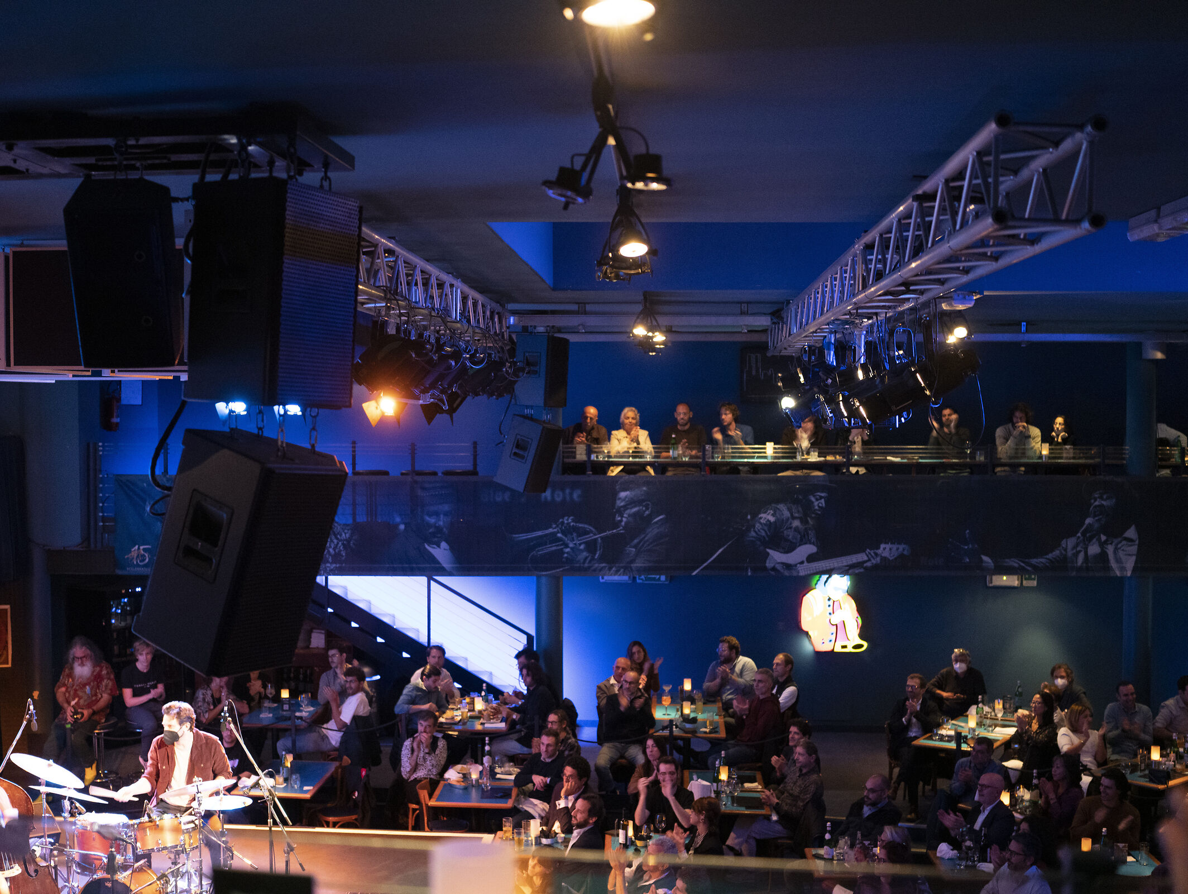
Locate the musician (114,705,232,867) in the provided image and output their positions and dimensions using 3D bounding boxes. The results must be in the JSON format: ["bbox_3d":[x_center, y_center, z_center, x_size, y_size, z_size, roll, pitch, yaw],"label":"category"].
[{"bbox_3d":[-2.599,2.237,9.207,0.660,1.320,0.820,1,2,25],"label":"musician"}]

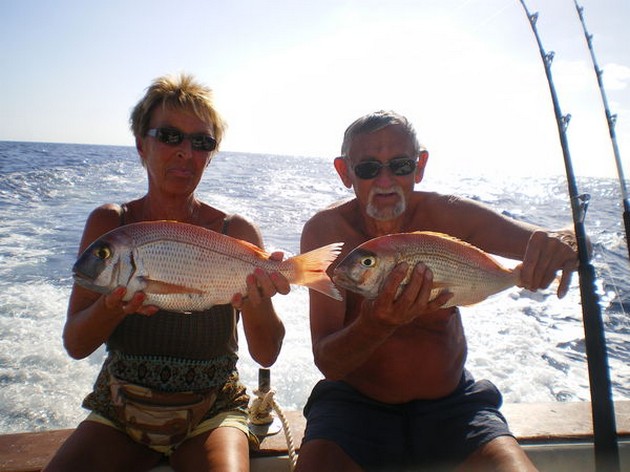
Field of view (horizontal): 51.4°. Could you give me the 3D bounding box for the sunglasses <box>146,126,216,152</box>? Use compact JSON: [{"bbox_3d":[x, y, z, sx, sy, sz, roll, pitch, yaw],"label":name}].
[{"bbox_3d":[-0.290,-0.198,1.402,0.140,0.043,0.140,10,-3,-25],"label":"sunglasses"}]

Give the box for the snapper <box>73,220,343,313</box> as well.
[{"bbox_3d":[-0.181,0.051,1.100,0.445,0.150,0.064,0,6,-2],"label":"snapper"}]

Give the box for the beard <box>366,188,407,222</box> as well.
[{"bbox_3d":[0.151,-0.069,1.385,0.084,0.072,0.050,-6,8,1],"label":"beard"}]

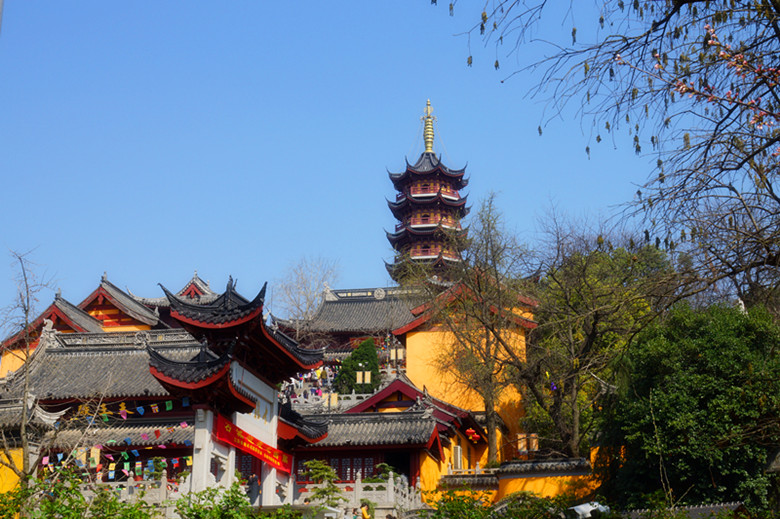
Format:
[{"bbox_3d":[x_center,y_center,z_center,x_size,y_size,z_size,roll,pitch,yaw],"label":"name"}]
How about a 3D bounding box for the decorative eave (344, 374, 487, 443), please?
[{"bbox_3d":[1.334,8.901,65.584,7.365,2.324,10.500,-3,-18,9],"label":"decorative eave"}]

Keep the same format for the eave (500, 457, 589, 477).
[{"bbox_3d":[7.235,9.752,52.313,4.418,0.780,0.900,-7,-19,19],"label":"eave"}]

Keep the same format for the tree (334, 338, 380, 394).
[{"bbox_3d":[-2.402,8.121,83.698,3.391,4.615,3.244,0,-18,0],"label":"tree"}]

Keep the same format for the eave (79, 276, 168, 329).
[{"bbox_3d":[-19.402,3.826,80.781,7.795,3.369,7.000,-3,-18,9],"label":"eave"}]

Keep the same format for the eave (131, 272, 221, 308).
[{"bbox_3d":[-16.215,3.265,96.568,9.300,3.396,7.500,-3,-18,9],"label":"eave"}]

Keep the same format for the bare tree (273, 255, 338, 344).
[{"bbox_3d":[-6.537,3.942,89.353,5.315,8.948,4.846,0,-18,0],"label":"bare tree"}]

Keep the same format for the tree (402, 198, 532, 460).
[{"bbox_3d":[4.193,3.743,64.411,7.269,15.948,6.608,0,-18,0],"label":"tree"}]

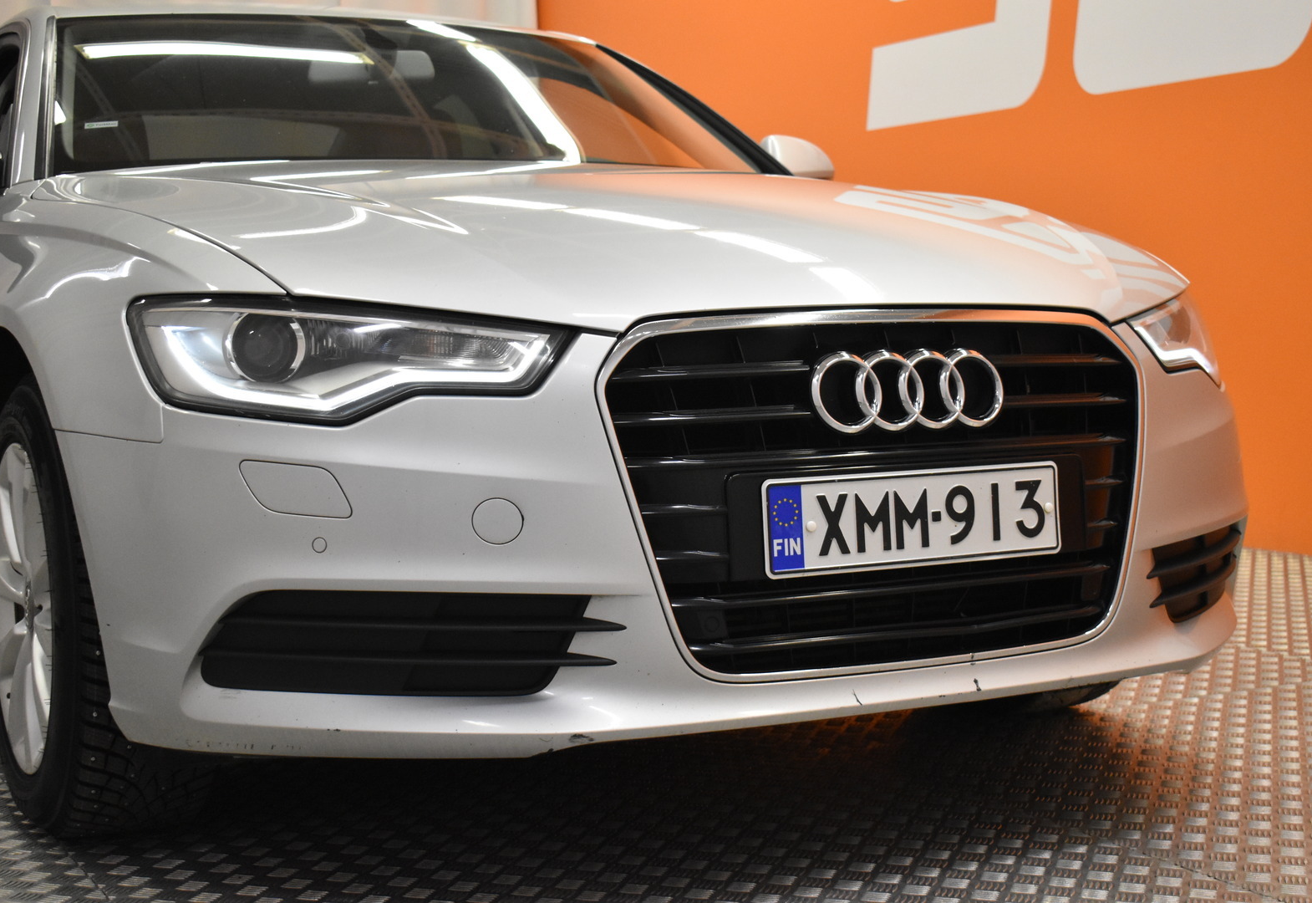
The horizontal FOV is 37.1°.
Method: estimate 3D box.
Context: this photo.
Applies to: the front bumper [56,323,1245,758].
[{"bbox_3d":[0.187,0.079,2.655,1.830,0.509,0.615,-3,5,-28],"label":"front bumper"}]

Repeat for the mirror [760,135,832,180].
[{"bbox_3d":[0.317,-0.618,4.315,0.240,0.165,0.160,-3,5,-28],"label":"mirror"}]

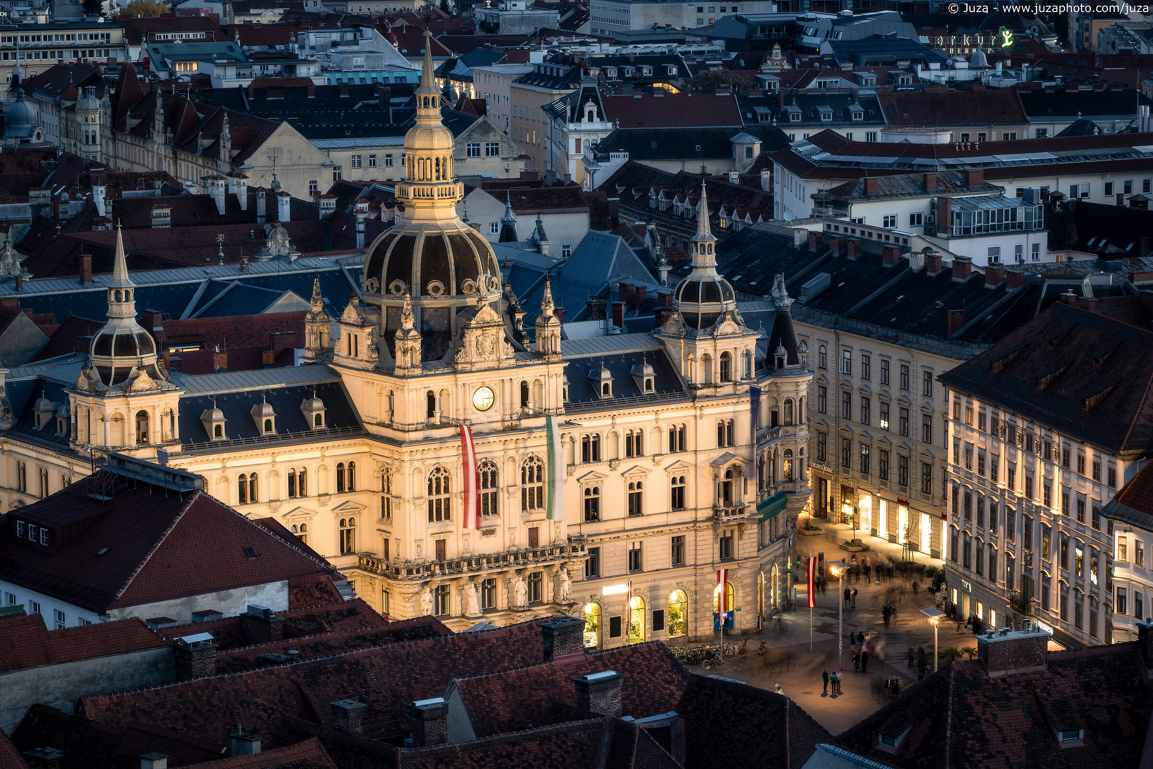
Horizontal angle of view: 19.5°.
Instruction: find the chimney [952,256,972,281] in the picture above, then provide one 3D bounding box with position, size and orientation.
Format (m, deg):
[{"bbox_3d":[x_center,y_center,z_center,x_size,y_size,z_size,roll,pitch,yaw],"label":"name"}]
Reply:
[{"bbox_3d":[38.077,-11.244,331.965,0.969,2.193,2.193,-4,9,-26],"label":"chimney"}]

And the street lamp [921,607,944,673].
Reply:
[{"bbox_3d":[27.372,21.477,257.612,1.836,8.772,1.836,-6,10,-34],"label":"street lamp"}]

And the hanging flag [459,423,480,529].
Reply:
[{"bbox_3d":[-8.138,6.973,256.373,0.700,7.800,2.100,-6,10,-34],"label":"hanging flag"}]

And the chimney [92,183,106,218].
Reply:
[{"bbox_3d":[-62.563,-24.522,441.119,1.224,4.794,2.040,-6,10,-34],"label":"chimney"}]

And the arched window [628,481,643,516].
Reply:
[{"bbox_3d":[5.005,9.579,281.990,1.487,2.951,0.306,-6,10,-34],"label":"arched window"}]

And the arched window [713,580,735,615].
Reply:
[{"bbox_3d":[12.656,18.225,288.467,2.357,2.875,0.357,-6,10,-34],"label":"arched window"}]

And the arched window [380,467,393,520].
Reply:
[{"bbox_3d":[-14.415,8.051,252.484,0.350,4.250,2.000,-6,10,-34],"label":"arched window"}]

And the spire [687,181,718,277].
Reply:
[{"bbox_3d":[10.591,-13.030,280.819,2.300,8.042,2.300,-6,10,-34],"label":"spire"}]

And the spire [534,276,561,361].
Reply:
[{"bbox_3d":[-2.051,-5.144,256.015,1.500,6.700,1.500,-6,10,-34],"label":"spire"}]

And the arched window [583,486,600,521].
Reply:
[{"bbox_3d":[1.248,9.727,273.937,1.500,2.750,0.350,-6,10,-34],"label":"arched window"}]

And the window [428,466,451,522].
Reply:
[{"bbox_3d":[-10.744,8.607,263.741,2.132,4.488,0.357,-6,10,-34],"label":"window"}]

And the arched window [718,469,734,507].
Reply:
[{"bbox_3d":[12.556,8.676,281.514,1.250,3.000,0.350,-6,10,-34],"label":"arched window"}]

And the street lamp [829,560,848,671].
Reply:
[{"bbox_3d":[21.124,18.535,269.323,1.350,9.004,1.300,-6,10,-34],"label":"street lamp"}]

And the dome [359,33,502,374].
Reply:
[{"bbox_3d":[-11.602,-14.985,268.643,11.118,26.520,11.118,0,8,0],"label":"dome"}]

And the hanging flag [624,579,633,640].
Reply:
[{"bbox_3d":[4.063,17.175,257.804,0.150,4.100,0.950,3,9,20],"label":"hanging flag"}]

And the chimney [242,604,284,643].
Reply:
[{"bbox_3d":[-15.654,12.383,168.109,1.000,2.450,2.350,-8,11,-41],"label":"chimney"}]

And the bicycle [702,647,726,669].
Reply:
[{"bbox_3d":[10.751,21.647,262.838,1.780,1.130,0.580,-4,9,-21],"label":"bicycle"}]

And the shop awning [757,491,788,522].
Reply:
[{"bbox_3d":[17.123,10.607,293.472,0.663,1.530,6.243,3,9,23],"label":"shop awning"}]

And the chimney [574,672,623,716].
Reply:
[{"bbox_3d":[0.992,14.182,153.122,2.100,2.170,1.050,-8,11,-41],"label":"chimney"}]

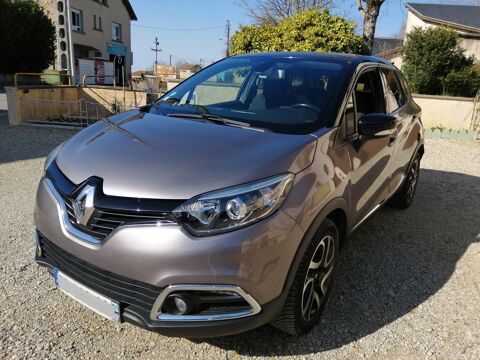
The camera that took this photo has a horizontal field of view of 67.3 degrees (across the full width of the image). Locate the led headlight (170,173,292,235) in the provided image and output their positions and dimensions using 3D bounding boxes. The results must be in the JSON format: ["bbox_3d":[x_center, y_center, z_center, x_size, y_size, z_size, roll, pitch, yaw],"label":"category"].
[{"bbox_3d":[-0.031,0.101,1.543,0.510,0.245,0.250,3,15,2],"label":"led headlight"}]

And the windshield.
[{"bbox_3d":[0.104,-0.658,2.638,1.450,0.200,1.060,13,45,33],"label":"windshield"}]

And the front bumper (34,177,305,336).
[{"bbox_3d":[-0.589,0.312,1.913,1.760,0.650,0.560,13,18,33],"label":"front bumper"}]

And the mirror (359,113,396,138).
[{"bbox_3d":[0.825,-0.328,2.171,0.210,0.155,0.130,13,18,33],"label":"mirror"}]

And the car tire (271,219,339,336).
[{"bbox_3d":[0.365,0.513,2.008,0.210,0.650,0.650,13,18,33],"label":"car tire"}]

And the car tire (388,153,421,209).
[{"bbox_3d":[1.859,0.026,4.087,0.210,0.650,0.650,13,18,33],"label":"car tire"}]

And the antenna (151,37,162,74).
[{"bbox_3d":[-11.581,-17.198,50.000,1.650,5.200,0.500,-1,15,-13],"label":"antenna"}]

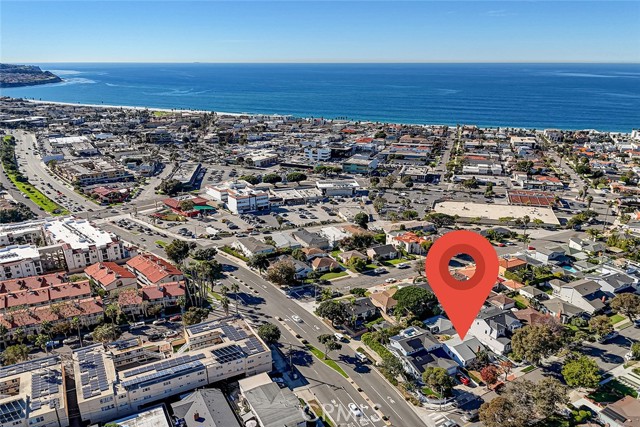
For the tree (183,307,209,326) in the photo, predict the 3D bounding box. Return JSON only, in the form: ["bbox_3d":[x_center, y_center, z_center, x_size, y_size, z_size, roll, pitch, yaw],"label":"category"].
[{"bbox_3d":[-40.400,34.500,150.500,8.100,7.500,7.800,0,18,0],"label":"tree"}]

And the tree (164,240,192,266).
[{"bbox_3d":[-63.630,17.630,207.480,11.500,12.000,11.500,0,18,0],"label":"tree"}]

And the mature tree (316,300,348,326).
[{"bbox_3d":[4.720,34.980,160.220,11.300,8.800,11.000,0,18,0],"label":"mature tree"}]

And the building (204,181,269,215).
[{"bbox_3d":[-53.100,-10.900,293.900,23.000,10.600,37.000,-13,22,-34],"label":"building"}]

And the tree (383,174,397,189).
[{"bbox_3d":[50.200,-22.900,334.500,9.800,9.700,9.500,0,18,0],"label":"tree"}]

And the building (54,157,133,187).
[{"bbox_3d":[-204.040,-40.650,416.730,45.000,9.000,66.000,-14,23,-37],"label":"building"}]

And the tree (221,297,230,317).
[{"bbox_3d":[-33.990,34.243,168.061,3.800,9.200,3.800,0,18,0],"label":"tree"}]

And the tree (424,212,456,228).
[{"bbox_3d":[68.499,3.878,261.540,17.500,8.000,14.500,0,18,0],"label":"tree"}]

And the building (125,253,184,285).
[{"bbox_3d":[-68.400,24.390,192.160,11.900,8.800,27.500,-16,24,-40],"label":"building"}]

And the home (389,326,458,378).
[{"bbox_3d":[31.576,43.139,144.413,13.600,7.200,19.000,-9,20,-26],"label":"home"}]

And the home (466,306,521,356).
[{"bbox_3d":[56.500,35.800,146.100,12.800,8.200,15.300,-10,21,-27],"label":"home"}]

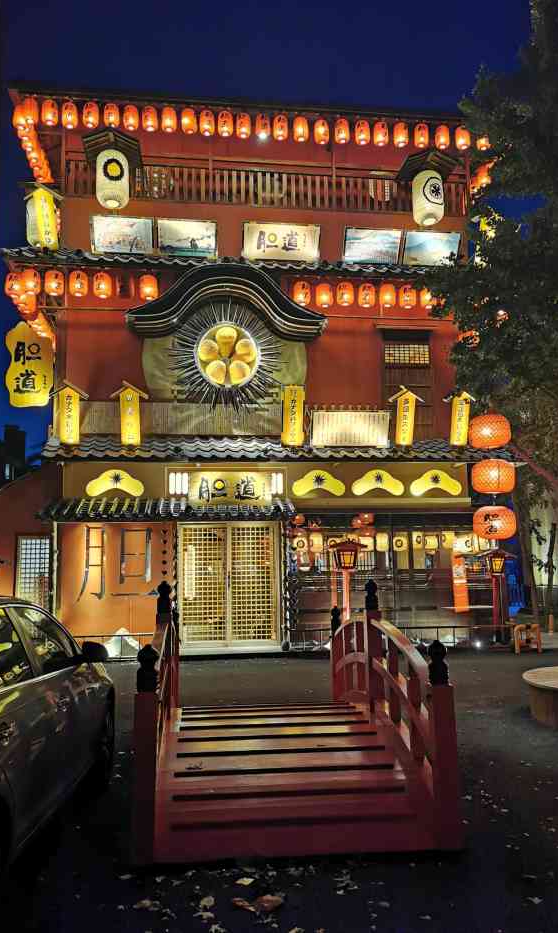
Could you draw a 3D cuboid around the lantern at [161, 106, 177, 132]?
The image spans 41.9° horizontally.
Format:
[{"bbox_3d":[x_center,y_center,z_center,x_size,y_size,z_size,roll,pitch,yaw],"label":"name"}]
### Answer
[{"bbox_3d":[-2.041,-6.465,13.567,0.278,0.433,0.278,0,-8,-7],"label":"lantern"}]

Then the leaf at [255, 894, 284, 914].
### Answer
[{"bbox_3d":[-0.044,2.047,3.402,0.135,0.040,0.100,0,-8,-7],"label":"leaf"}]

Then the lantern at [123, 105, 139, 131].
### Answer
[{"bbox_3d":[-2.731,-6.456,13.476,0.278,0.433,0.278,0,-8,-7],"label":"lantern"}]

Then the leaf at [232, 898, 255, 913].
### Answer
[{"bbox_3d":[-0.164,2.055,3.407,0.120,0.030,0.055,-8,-11,41],"label":"leaf"}]

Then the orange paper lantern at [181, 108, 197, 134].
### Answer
[{"bbox_3d":[-1.478,-5.723,12.075,0.255,0.375,0.255,0,-8,-8],"label":"orange paper lantern"}]

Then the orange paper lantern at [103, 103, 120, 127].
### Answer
[{"bbox_3d":[-3.056,-6.414,13.308,0.280,0.407,0.280,0,-8,-7],"label":"orange paper lantern"}]

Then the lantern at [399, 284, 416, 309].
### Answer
[{"bbox_3d":[2.409,-3.165,13.594,0.317,0.412,0.317,0,-8,-7],"label":"lantern"}]

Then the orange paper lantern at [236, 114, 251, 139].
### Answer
[{"bbox_3d":[-0.658,-6.371,13.610,0.280,0.426,0.280,0,-8,-7],"label":"orange paper lantern"}]

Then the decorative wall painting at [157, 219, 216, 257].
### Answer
[{"bbox_3d":[-1.691,-4.199,13.404,1.070,0.680,0.090,0,14,-7],"label":"decorative wall painting"}]

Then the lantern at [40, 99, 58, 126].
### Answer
[{"bbox_3d":[-4.176,-6.453,13.288,0.278,0.433,0.278,0,-8,-7],"label":"lantern"}]

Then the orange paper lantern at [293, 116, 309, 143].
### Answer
[{"bbox_3d":[0.426,-6.366,13.748,0.283,0.424,0.283,0,-8,-7],"label":"orange paper lantern"}]

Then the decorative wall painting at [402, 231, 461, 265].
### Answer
[{"bbox_3d":[2.701,-3.830,12.844,1.036,0.583,0.060,0,17,-8],"label":"decorative wall painting"}]

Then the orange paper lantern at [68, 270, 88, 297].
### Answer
[{"bbox_3d":[-3.526,-3.228,12.842,0.326,0.410,0.326,0,-8,-7],"label":"orange paper lantern"}]

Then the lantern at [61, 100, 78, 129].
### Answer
[{"bbox_3d":[-3.680,-6.174,12.803,0.280,0.455,0.280,0,-7,-7],"label":"lantern"}]

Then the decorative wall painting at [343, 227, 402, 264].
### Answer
[{"bbox_3d":[1.722,-4.054,13.368,1.045,0.615,0.060,0,7,-7],"label":"decorative wall painting"}]

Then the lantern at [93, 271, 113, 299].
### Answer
[{"bbox_3d":[-3.019,-3.129,12.521,0.300,0.430,0.300,0,-8,-7],"label":"lantern"}]

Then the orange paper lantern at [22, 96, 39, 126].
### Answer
[{"bbox_3d":[-4.509,-6.467,13.247,0.278,0.433,0.278,0,-8,-7],"label":"orange paper lantern"}]

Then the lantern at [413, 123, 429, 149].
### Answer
[{"bbox_3d":[2.657,-6.161,13.548,0.280,0.455,0.280,0,-7,-7],"label":"lantern"}]

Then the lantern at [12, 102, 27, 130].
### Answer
[{"bbox_3d":[-4.725,-6.383,13.293,0.272,0.421,0.272,0,-8,-7],"label":"lantern"}]

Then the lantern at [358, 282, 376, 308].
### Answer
[{"bbox_3d":[1.571,-3.071,13.070,0.320,0.445,0.320,0,-7,-7],"label":"lantern"}]

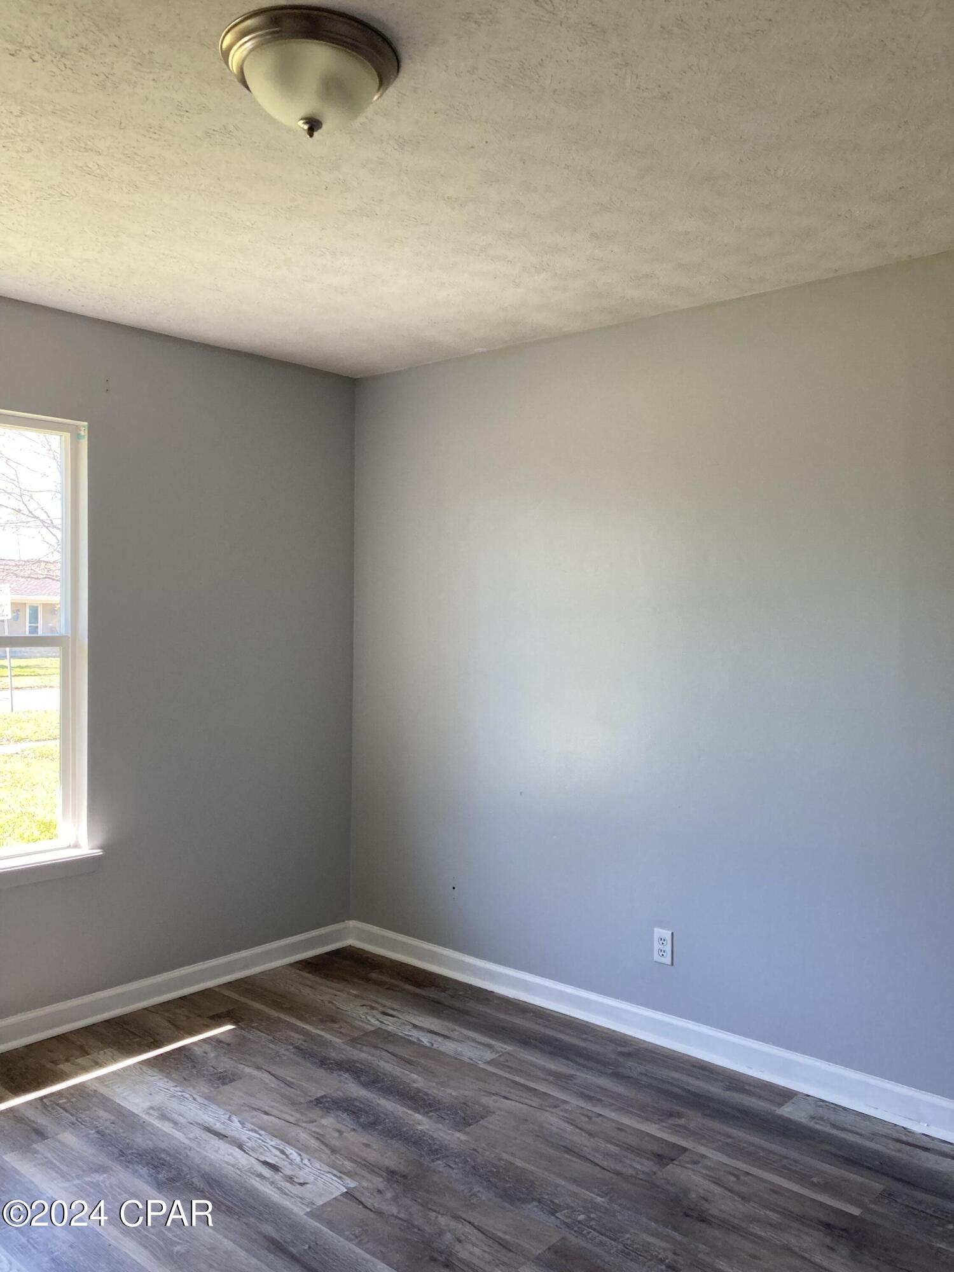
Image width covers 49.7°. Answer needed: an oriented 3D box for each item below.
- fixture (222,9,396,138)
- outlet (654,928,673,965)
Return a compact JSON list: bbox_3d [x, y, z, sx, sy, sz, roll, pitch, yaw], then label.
[{"bbox_3d":[-0.303,-0.981,1.872,0.322,0.148,0.322,1,1,0],"label":"fixture"},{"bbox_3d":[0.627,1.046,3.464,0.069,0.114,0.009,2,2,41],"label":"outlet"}]

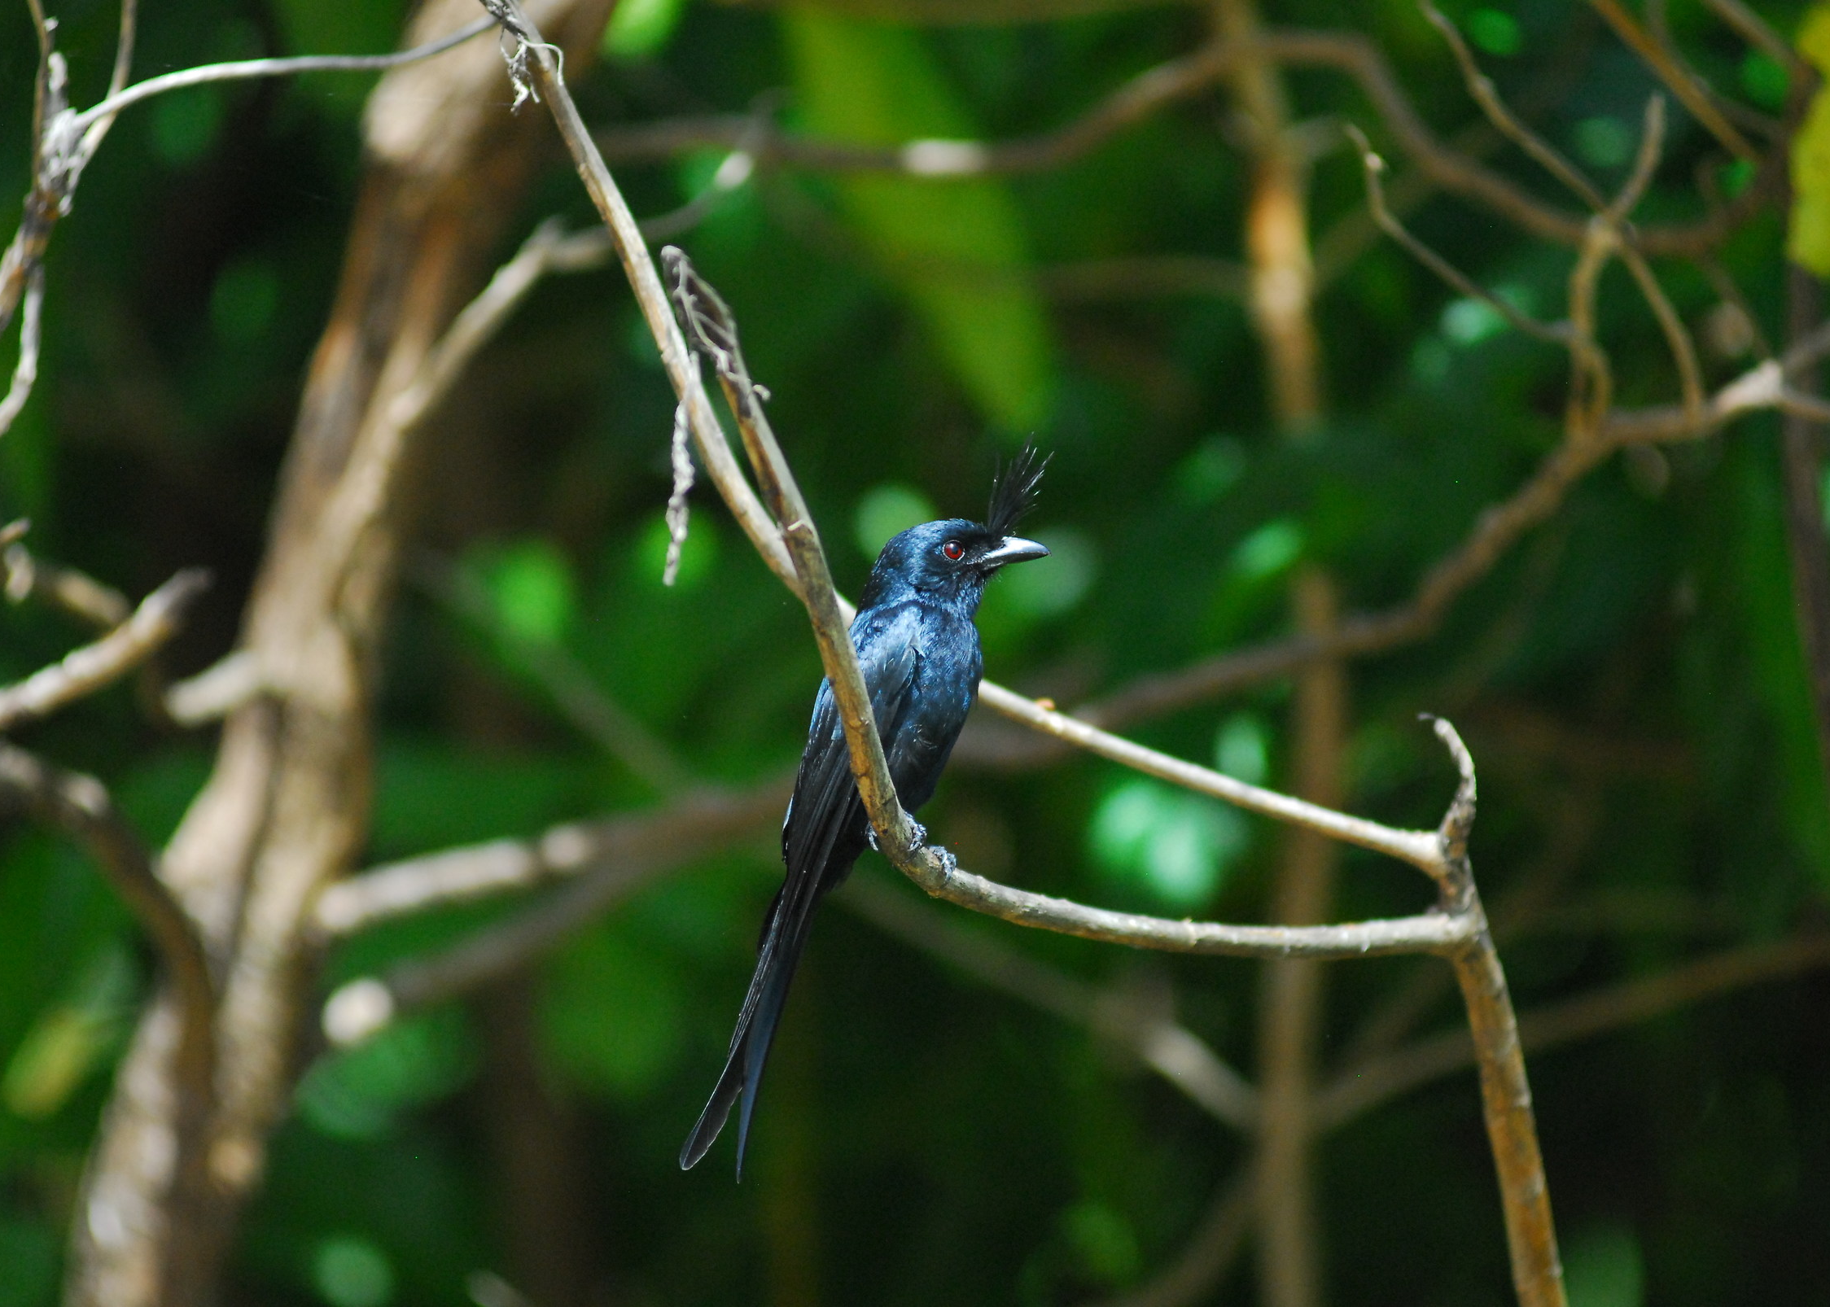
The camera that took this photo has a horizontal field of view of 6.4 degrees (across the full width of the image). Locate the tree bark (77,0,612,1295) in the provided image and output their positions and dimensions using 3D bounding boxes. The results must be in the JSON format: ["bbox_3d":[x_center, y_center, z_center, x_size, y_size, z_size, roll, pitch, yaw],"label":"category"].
[{"bbox_3d":[-0.236,0.000,6.650,0.097,0.570,0.090,15,0,0],"label":"tree bark"}]

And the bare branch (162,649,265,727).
[{"bbox_3d":[-0.284,0.014,6.600,0.046,0.018,0.020,-25,0,0],"label":"bare branch"}]

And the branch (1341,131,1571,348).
[{"bbox_3d":[0.201,-0.151,6.100,0.118,0.030,0.030,43,0,0],"label":"branch"}]

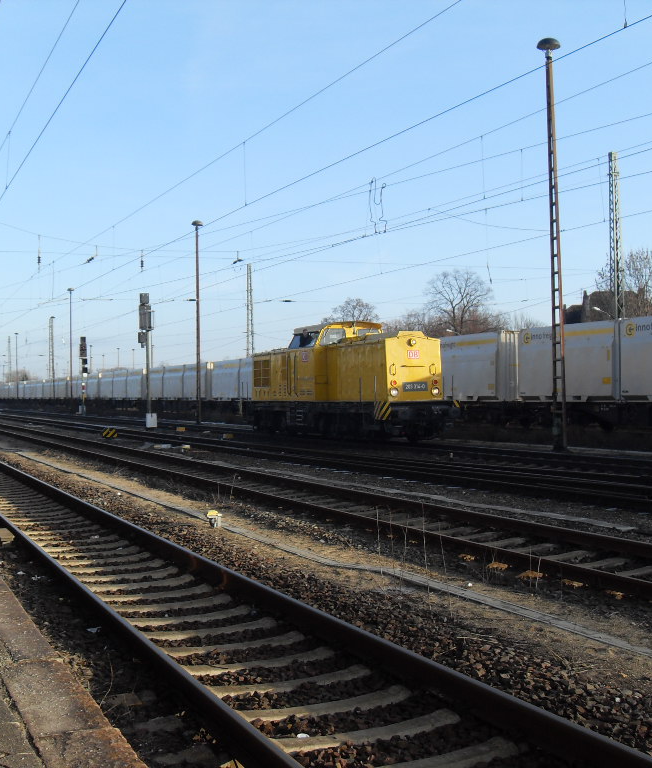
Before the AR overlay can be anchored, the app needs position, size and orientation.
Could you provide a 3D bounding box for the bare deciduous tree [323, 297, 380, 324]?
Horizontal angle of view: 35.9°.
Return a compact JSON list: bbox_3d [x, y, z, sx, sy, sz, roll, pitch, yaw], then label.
[{"bbox_3d":[3.500,-4.800,138.000,7.700,14.000,7.600,-1,0,-23],"label":"bare deciduous tree"}]

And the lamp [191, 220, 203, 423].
[{"bbox_3d":[-7.850,-3.820,62.000,0.700,12.400,0.700,-1,0,-23],"label":"lamp"}]

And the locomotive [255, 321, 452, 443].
[{"bbox_3d":[0.450,-0.140,37.400,3.000,4.260,14.100,-1,0,-23],"label":"locomotive"}]

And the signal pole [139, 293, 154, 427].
[{"bbox_3d":[-9.600,-1.270,54.300,0.800,7.250,0.650,-1,0,-23],"label":"signal pole"}]

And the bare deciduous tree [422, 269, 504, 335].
[{"bbox_3d":[15.000,-5.250,110.000,8.400,14.300,8.300,-1,0,-23],"label":"bare deciduous tree"}]

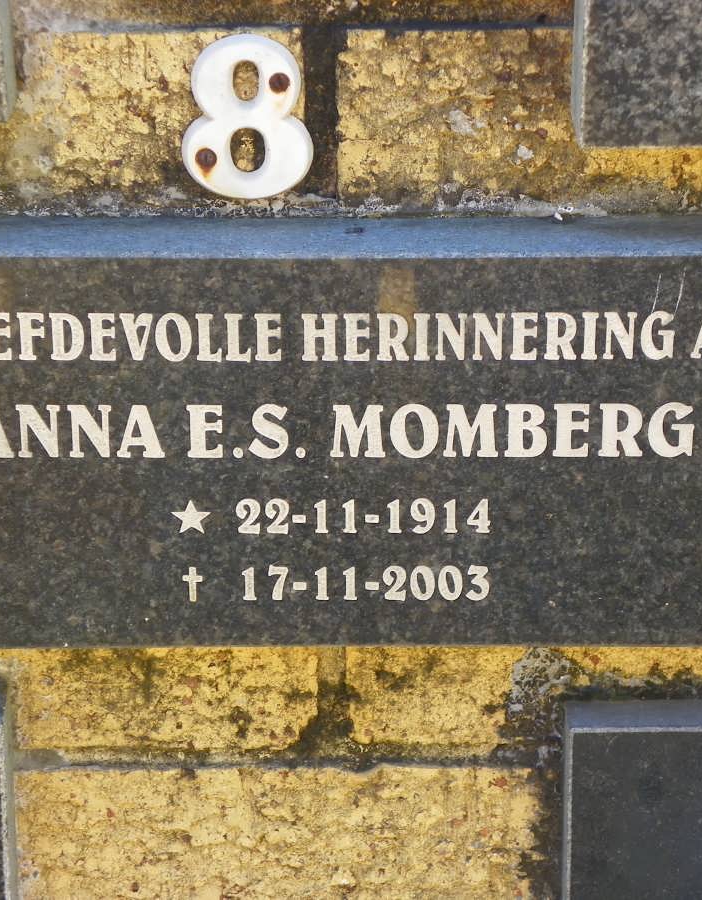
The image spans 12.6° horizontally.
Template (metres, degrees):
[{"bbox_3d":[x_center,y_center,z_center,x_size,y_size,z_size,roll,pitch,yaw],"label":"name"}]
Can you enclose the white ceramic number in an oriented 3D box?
[{"bbox_3d":[-0.032,-0.101,0.969,0.039,0.050,0.008,0,23,0],"label":"white ceramic number"}]

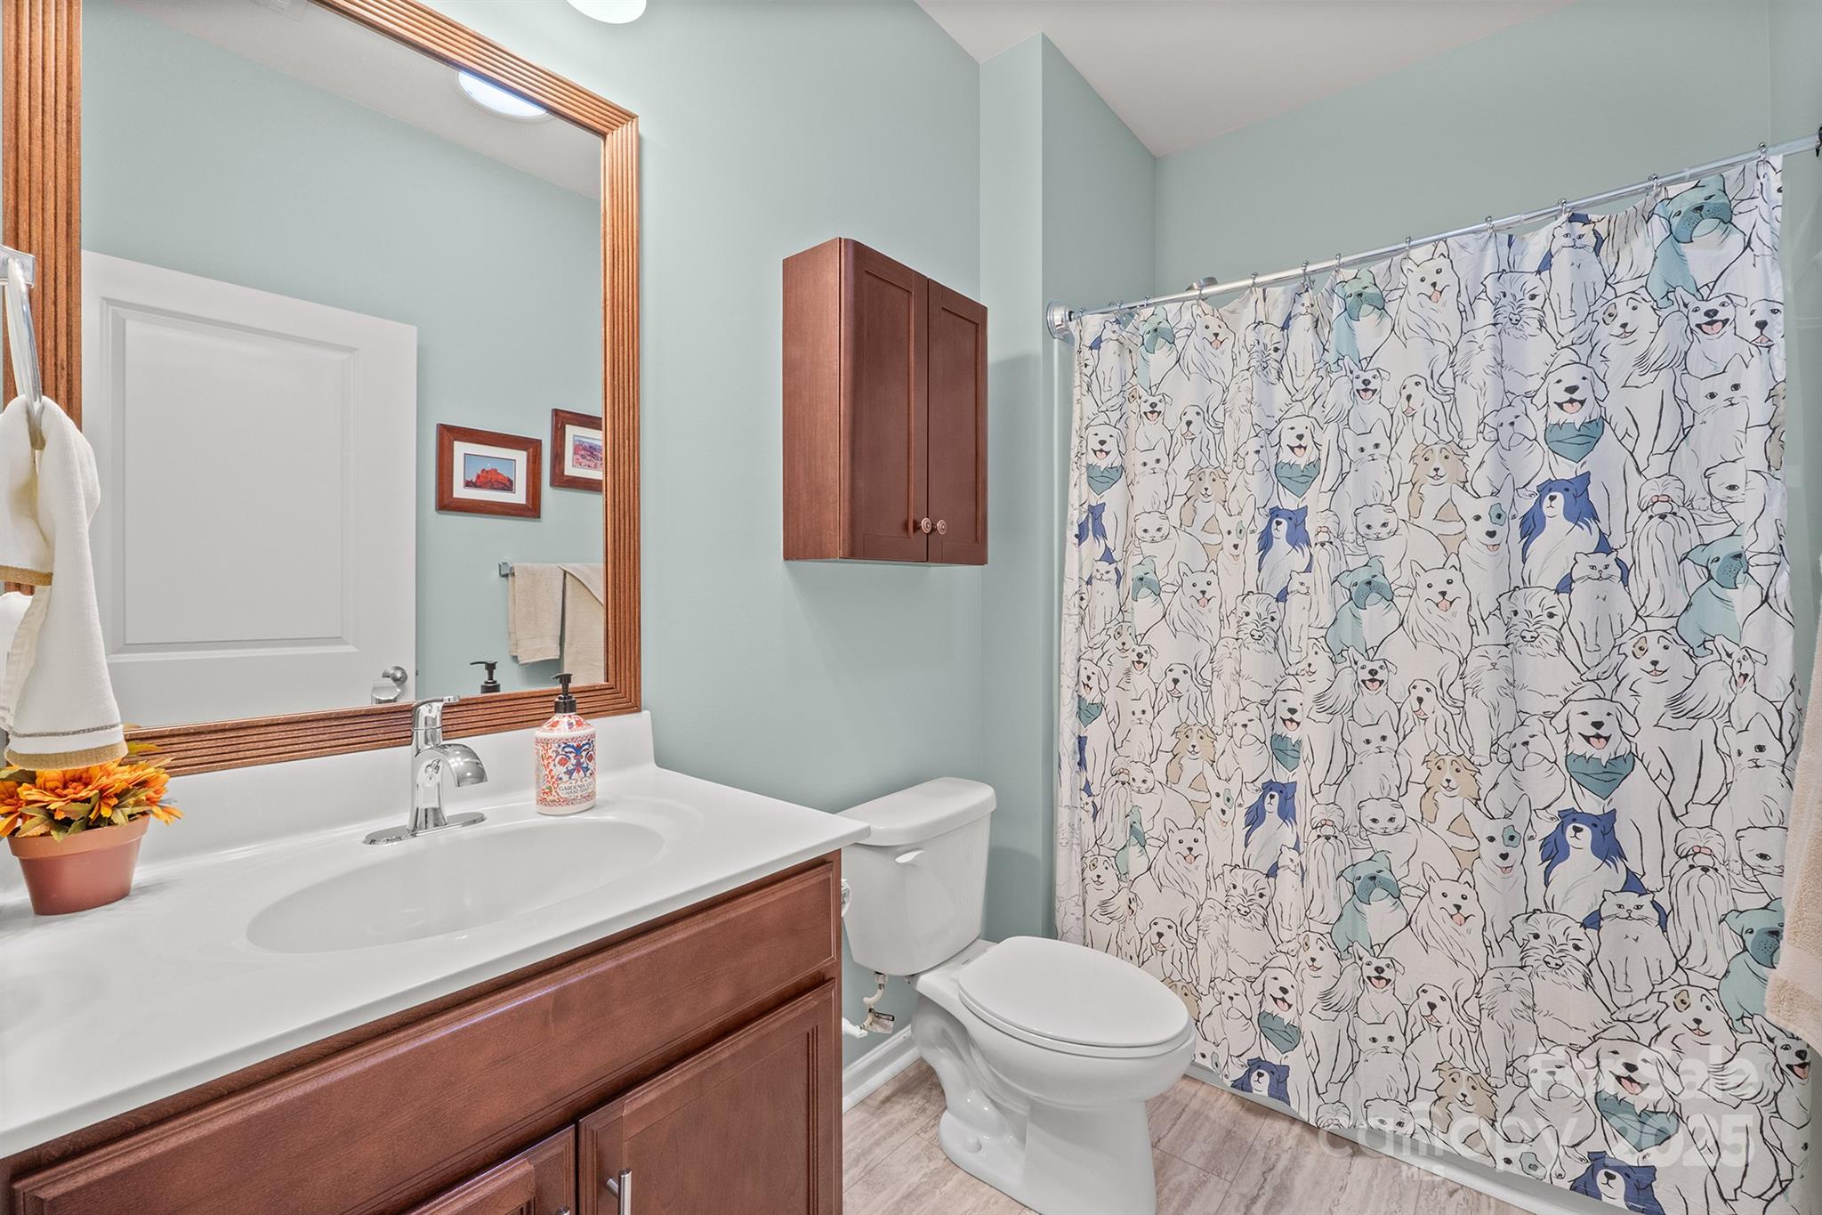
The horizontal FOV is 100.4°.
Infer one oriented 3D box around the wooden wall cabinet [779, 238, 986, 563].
[{"bbox_3d":[-0.041,-0.424,1.768,0.206,0.639,0.488,1,2,40],"label":"wooden wall cabinet"}]

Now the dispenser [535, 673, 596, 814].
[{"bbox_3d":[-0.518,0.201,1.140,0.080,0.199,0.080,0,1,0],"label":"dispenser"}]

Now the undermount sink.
[{"bbox_3d":[-0.499,0.371,0.880,0.335,0.130,0.420,1,2,40],"label":"undermount sink"}]

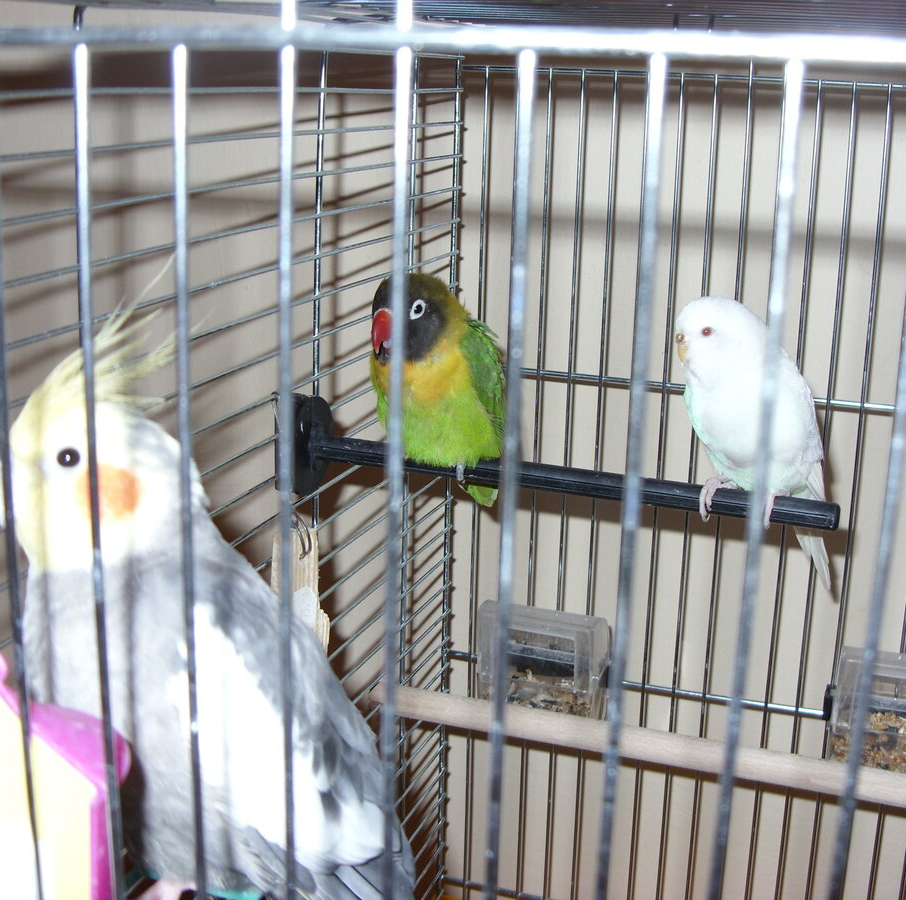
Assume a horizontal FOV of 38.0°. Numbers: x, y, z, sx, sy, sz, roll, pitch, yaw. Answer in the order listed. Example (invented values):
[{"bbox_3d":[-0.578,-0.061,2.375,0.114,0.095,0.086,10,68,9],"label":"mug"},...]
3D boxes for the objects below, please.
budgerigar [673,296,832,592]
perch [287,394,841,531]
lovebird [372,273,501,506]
[{"bbox_3d":[0.116,0.001,0.480,0.091,0.121,0.042,-11,20,-38],"label":"budgerigar"},{"bbox_3d":[0.035,0.011,0.504,0.221,0.042,0.042,7,17,19],"label":"perch"},{"bbox_3d":[-0.005,-0.020,0.507,0.049,0.102,0.070,11,19,30],"label":"lovebird"}]

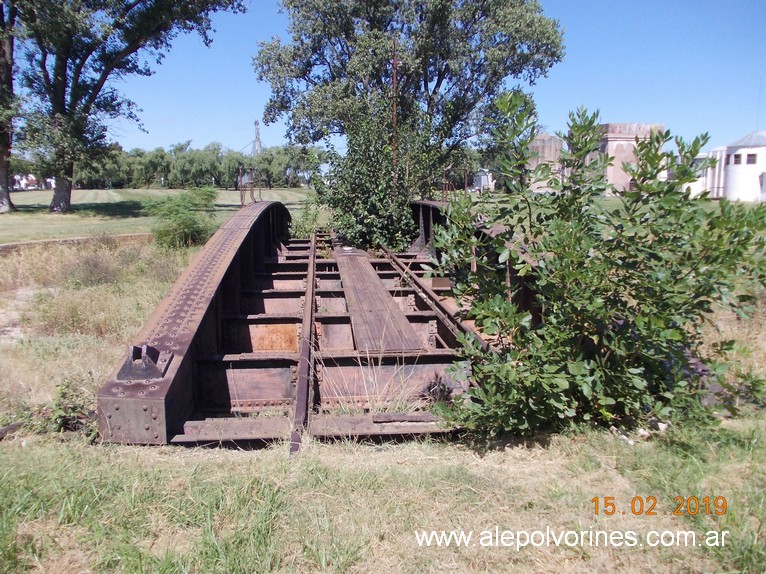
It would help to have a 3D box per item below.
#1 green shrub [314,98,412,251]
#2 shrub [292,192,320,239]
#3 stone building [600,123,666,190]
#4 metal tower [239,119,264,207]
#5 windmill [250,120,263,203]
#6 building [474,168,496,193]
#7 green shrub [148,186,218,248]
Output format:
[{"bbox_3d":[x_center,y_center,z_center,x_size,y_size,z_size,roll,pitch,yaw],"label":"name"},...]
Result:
[{"bbox_3d":[-0.434,-2.775,15.353,2.250,3.755,2.150,0,9,0],"label":"green shrub"},{"bbox_3d":[-2.269,-2.048,17.907,0.950,1.352,0.900,0,9,0],"label":"shrub"},{"bbox_3d":[29.566,-15.665,76.464,7.600,8.894,8.000,-2,10,-11],"label":"stone building"},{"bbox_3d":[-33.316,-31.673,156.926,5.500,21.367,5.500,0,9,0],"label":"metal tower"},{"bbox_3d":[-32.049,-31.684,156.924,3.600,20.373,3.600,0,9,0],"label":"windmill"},{"bbox_3d":[15.345,-16.019,93.640,3.100,3.725,3.100,5,11,29],"label":"building"},{"bbox_3d":[-5.931,-2.044,18.415,1.850,1.864,1.750,0,9,0],"label":"green shrub"}]

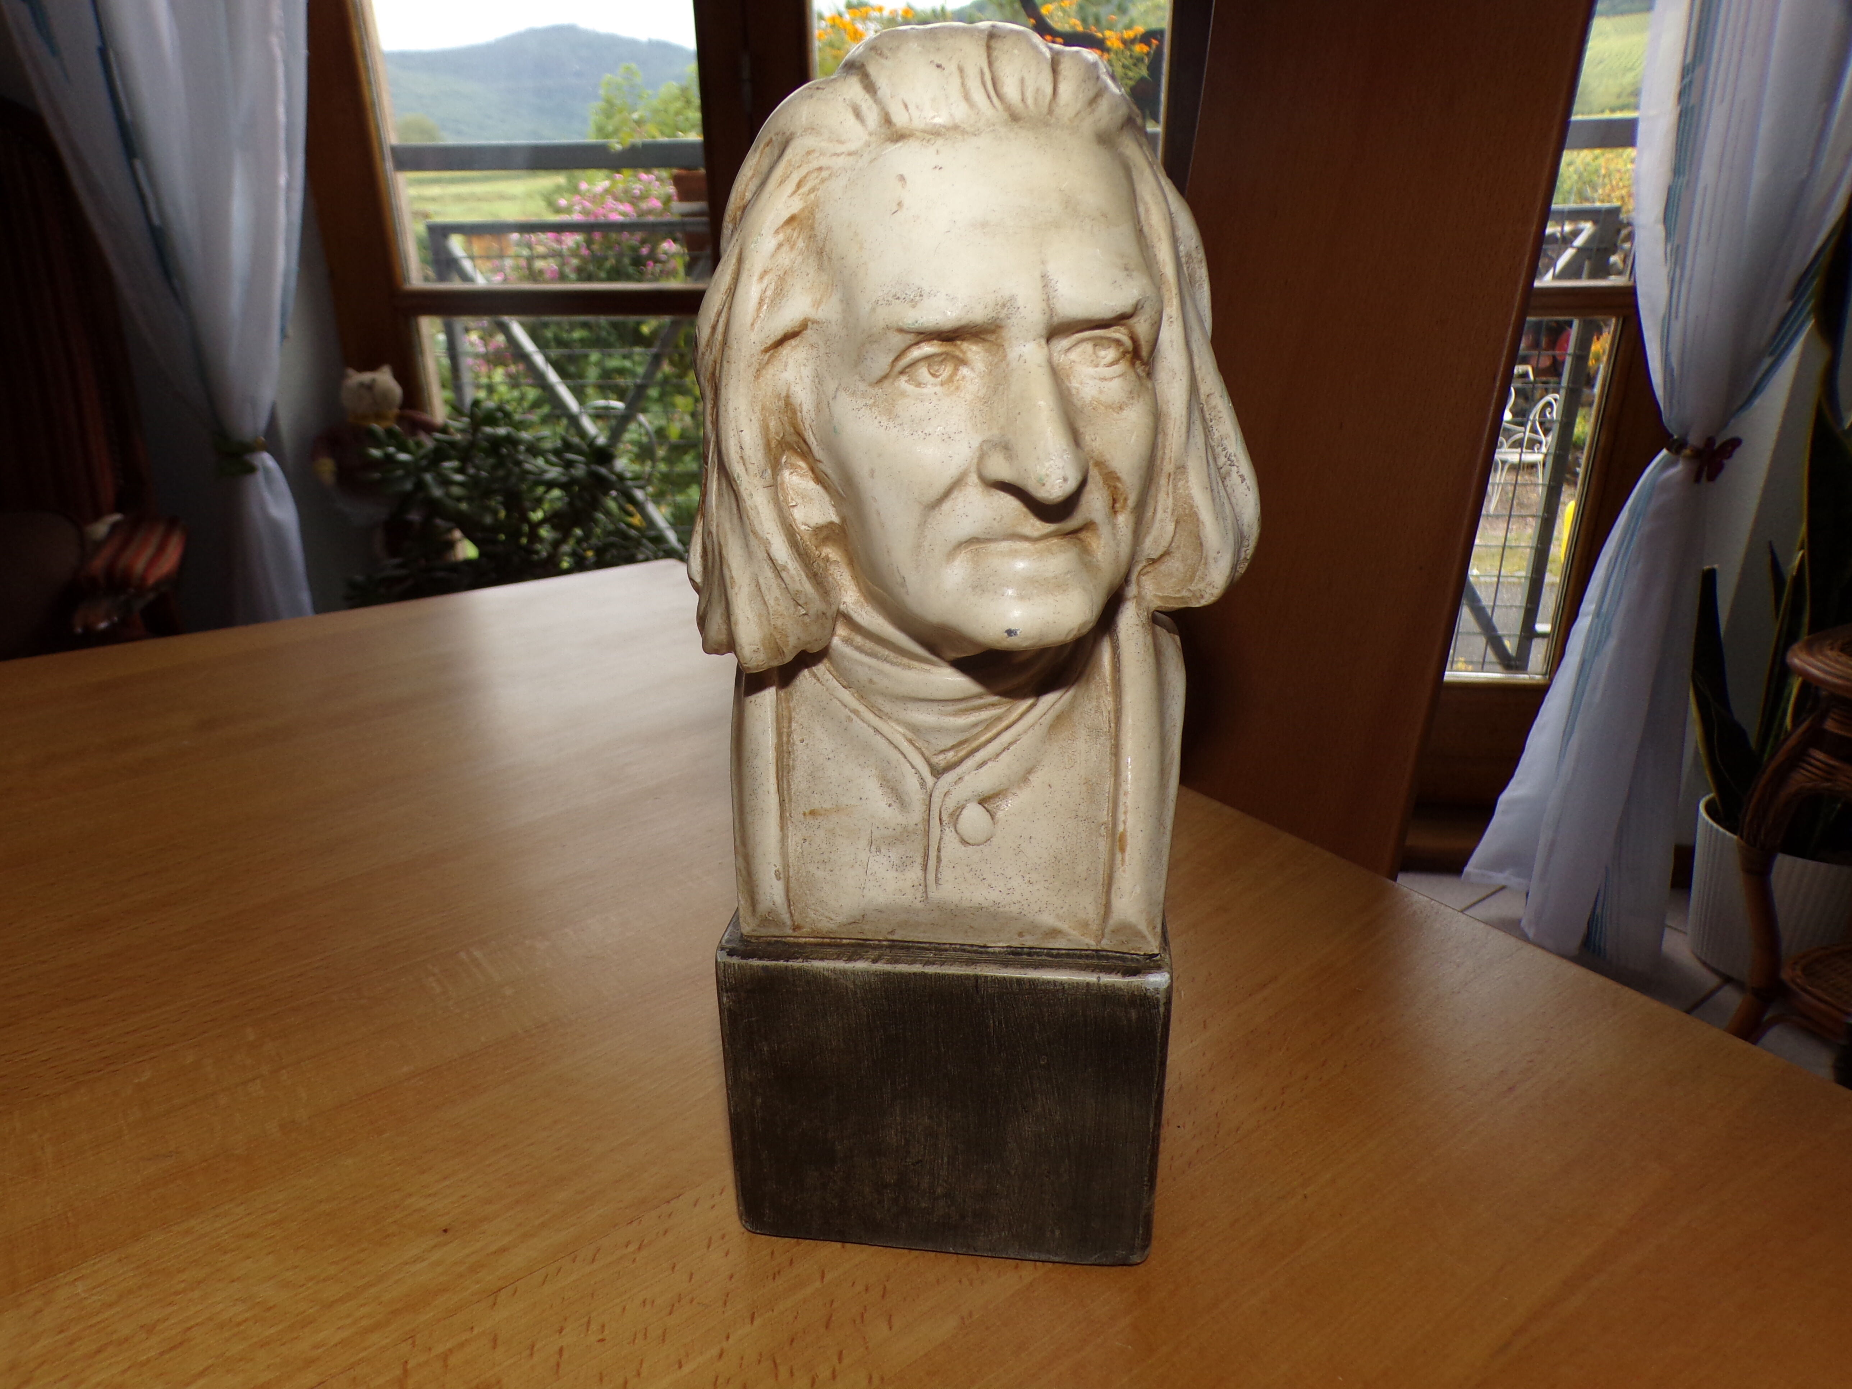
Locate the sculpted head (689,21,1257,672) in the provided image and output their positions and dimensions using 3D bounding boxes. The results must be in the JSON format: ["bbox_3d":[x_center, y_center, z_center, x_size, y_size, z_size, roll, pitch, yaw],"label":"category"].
[{"bbox_3d":[0.010,-0.084,0.319,0.138,0.150,0.137,-6,23,-14],"label":"sculpted head"}]

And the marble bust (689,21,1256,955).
[{"bbox_3d":[0.010,-0.051,0.332,0.142,0.221,0.137,0,22,2],"label":"marble bust"}]

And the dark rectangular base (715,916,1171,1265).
[{"bbox_3d":[0.009,0.093,0.393,0.116,0.093,0.106,2,22,5],"label":"dark rectangular base"}]

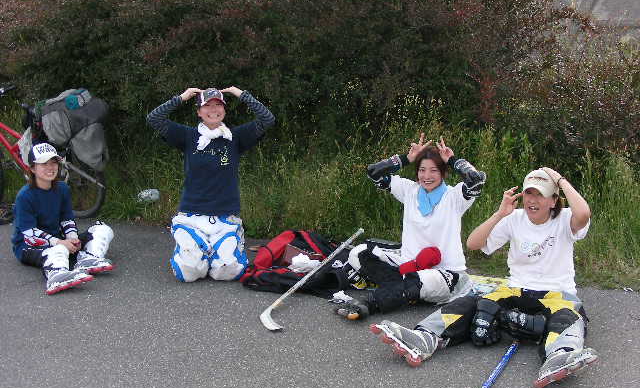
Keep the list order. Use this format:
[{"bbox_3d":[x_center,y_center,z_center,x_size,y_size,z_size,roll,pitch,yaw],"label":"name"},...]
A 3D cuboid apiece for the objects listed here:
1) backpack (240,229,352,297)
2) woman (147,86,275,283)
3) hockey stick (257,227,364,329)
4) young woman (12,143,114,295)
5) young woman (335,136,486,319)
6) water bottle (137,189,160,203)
[{"bbox_3d":[-0.100,0.397,5.159,0.580,0.260,0.380,5,12,27],"label":"backpack"},{"bbox_3d":[-0.642,-0.095,5.393,0.738,1.140,0.599,-1,11,-4],"label":"woman"},{"bbox_3d":[0.054,0.445,4.998,0.221,0.070,1.421,2,19,27],"label":"hockey stick"},{"bbox_3d":[-1.558,0.084,5.392,0.512,0.790,0.941,-7,13,-34],"label":"young woman"},{"bbox_3d":[0.466,0.149,4.711,0.695,0.910,0.685,5,12,25],"label":"young woman"},{"bbox_3d":[-1.376,0.012,7.121,0.220,0.090,0.090,-2,10,-26],"label":"water bottle"}]

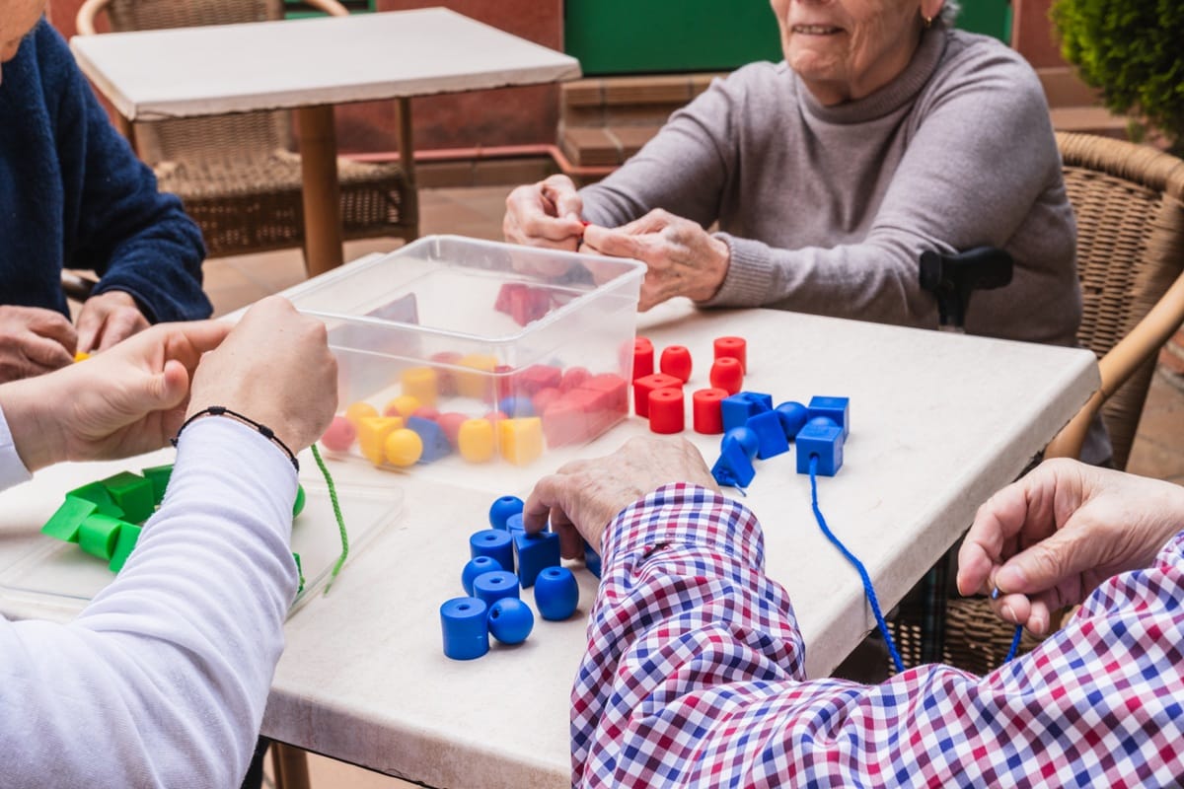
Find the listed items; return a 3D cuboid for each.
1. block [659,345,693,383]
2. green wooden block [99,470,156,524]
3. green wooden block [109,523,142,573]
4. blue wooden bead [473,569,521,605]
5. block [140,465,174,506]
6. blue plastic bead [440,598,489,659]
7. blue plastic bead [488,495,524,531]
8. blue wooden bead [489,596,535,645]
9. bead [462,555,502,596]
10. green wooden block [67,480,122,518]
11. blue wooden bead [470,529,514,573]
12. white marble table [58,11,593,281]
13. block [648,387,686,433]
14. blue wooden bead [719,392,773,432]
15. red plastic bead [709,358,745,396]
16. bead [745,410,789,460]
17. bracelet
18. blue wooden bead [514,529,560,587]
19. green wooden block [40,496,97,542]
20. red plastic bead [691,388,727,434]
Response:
[{"bbox_3d":[0.072,-0.025,1.524,0.028,0.028,0.028,-2,19,0],"label":"block"},{"bbox_3d":[-0.335,0.075,1.275,0.028,0.028,0.028,12,24,36],"label":"green wooden block"},{"bbox_3d":[-0.304,0.102,1.194,0.028,0.029,0.034,11,24,34],"label":"green wooden block"},{"bbox_3d":[-0.053,0.117,0.996,0.026,0.025,0.026,-2,20,0],"label":"blue wooden bead"},{"bbox_3d":[-0.283,0.061,1.168,0.026,0.025,0.026,-10,21,-22],"label":"block"},{"bbox_3d":[-0.069,0.128,0.967,0.026,0.025,0.026,-2,20,0],"label":"blue plastic bead"},{"bbox_3d":[-0.052,0.076,1.111,0.026,0.025,0.026,-2,20,0],"label":"blue plastic bead"},{"bbox_3d":[-0.044,0.124,0.974,0.026,0.025,0.026,-2,20,0],"label":"blue wooden bead"},{"bbox_3d":[-0.069,0.118,1.135,0.028,0.028,0.028,-2,19,0],"label":"bead"},{"bbox_3d":[-0.322,0.079,1.142,0.029,0.025,0.026,48,40,16],"label":"green wooden block"},{"bbox_3d":[-0.065,0.107,1.164,0.028,0.028,0.028,-2,19,0],"label":"blue wooden bead"},{"bbox_3d":[-0.471,-0.241,3.150,0.708,0.740,0.765,-9,21,-20],"label":"white marble table"},{"bbox_3d":[0.054,0.012,1.280,0.026,0.026,0.026,-2,20,0],"label":"block"},{"bbox_3d":[0.111,0.015,1.269,0.025,0.025,0.025,15,26,39],"label":"blue wooden bead"},{"bbox_3d":[0.113,-0.015,1.490,0.028,0.028,0.028,-2,19,0],"label":"red plastic bead"},{"bbox_3d":[0.118,0.027,1.232,0.026,0.026,0.029,-17,25,-36],"label":"bead"},{"bbox_3d":[-0.179,0.031,0.890,0.066,0.048,0.012,13,20,-2],"label":"bracelet"},{"bbox_3d":[-0.042,0.106,1.165,0.034,0.028,0.029,-19,26,-40],"label":"blue wooden bead"},{"bbox_3d":[-0.322,0.085,1.116,0.026,0.025,0.029,15,58,32],"label":"green wooden block"},{"bbox_3d":[0.095,0.014,1.411,0.028,0.028,0.028,-2,19,0],"label":"red plastic bead"}]

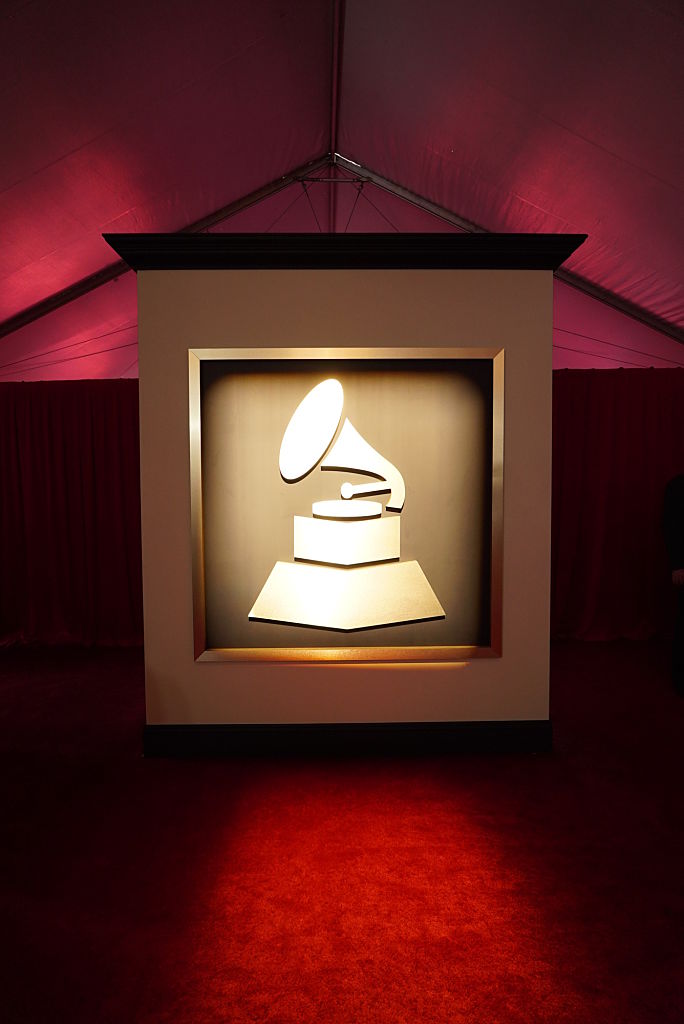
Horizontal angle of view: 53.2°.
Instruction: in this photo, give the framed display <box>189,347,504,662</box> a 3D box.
[{"bbox_3d":[0.030,-0.036,3.661,1.537,1.531,0.090,0,3,-1],"label":"framed display"}]

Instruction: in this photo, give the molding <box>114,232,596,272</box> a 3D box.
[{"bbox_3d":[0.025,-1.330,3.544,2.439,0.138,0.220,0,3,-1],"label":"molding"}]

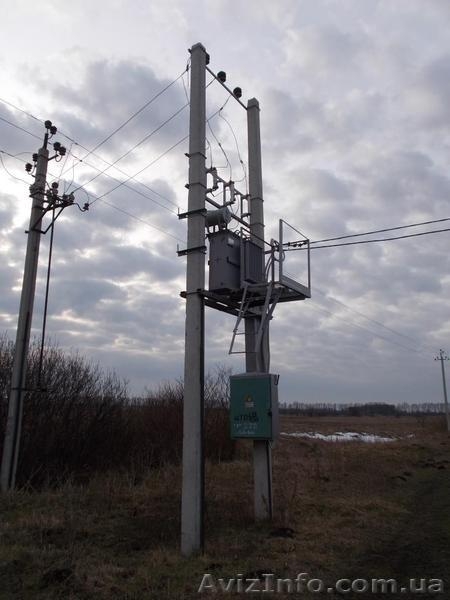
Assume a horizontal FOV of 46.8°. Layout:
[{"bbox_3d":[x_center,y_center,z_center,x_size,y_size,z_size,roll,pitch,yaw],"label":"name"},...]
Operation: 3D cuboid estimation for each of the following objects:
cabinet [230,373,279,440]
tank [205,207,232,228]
[{"bbox_3d":[0.474,1.671,8.118,0.700,0.950,0.300,-7,-14,30],"label":"cabinet"},{"bbox_3d":[-0.168,-1.203,7.672,0.480,0.260,0.260,-7,-14,30],"label":"tank"}]

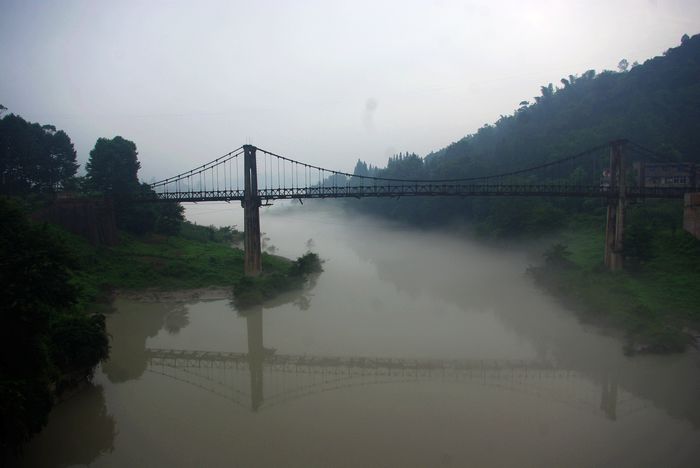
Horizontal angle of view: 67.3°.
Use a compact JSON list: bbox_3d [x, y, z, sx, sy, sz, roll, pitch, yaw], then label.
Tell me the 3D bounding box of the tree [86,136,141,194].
[{"bbox_3d":[-67.520,-18.843,150.000,15.000,18.000,14.000,-1,4,0],"label":"tree"}]

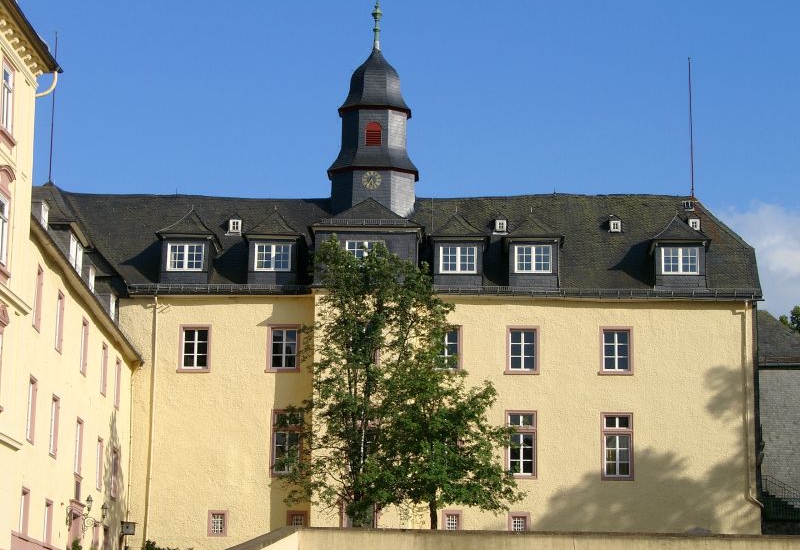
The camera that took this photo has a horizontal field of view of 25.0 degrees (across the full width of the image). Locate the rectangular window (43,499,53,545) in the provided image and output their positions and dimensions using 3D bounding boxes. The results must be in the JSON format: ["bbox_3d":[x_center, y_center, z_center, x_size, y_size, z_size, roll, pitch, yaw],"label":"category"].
[{"bbox_3d":[-11.516,8.109,58.685,0.250,1.530,1.350,1,-13,0],"label":"rectangular window"}]

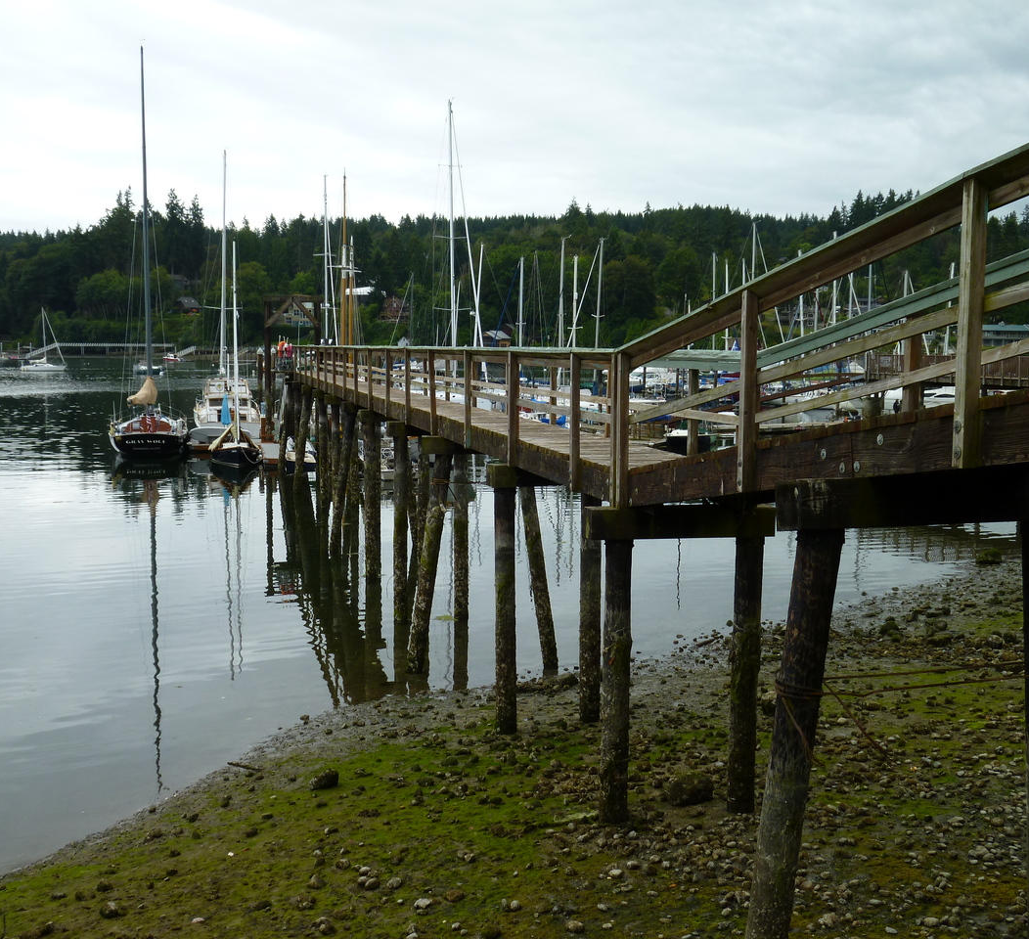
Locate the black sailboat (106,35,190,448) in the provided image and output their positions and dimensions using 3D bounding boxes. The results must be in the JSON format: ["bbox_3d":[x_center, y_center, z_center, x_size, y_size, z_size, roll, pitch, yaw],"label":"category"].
[{"bbox_3d":[-19.830,-11.968,64.389,3.850,21.564,12.800,-1,6,-15],"label":"black sailboat"}]

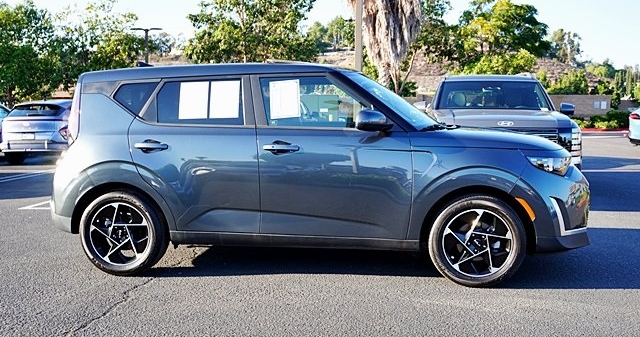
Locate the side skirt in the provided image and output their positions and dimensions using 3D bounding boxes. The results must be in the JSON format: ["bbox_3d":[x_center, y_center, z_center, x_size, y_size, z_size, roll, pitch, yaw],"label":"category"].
[{"bbox_3d":[-0.193,0.525,4.632,1.820,0.105,0.100,1,5,8],"label":"side skirt"}]

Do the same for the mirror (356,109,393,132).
[{"bbox_3d":[0.367,-0.330,4.385,0.210,0.160,0.230,1,5,8],"label":"mirror"}]

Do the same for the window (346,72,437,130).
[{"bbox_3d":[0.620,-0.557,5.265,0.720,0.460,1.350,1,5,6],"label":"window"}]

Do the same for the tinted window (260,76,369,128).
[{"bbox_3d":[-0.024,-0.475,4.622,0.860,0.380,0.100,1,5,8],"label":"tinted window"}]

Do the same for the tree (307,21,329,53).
[{"bbox_3d":[-0.246,-21.489,105.000,3.540,5.090,3.370,0,5,0],"label":"tree"}]

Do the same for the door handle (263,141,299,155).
[{"bbox_3d":[-0.275,-0.143,4.572,0.265,0.085,0.060,1,5,6],"label":"door handle"}]

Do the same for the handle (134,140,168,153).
[{"bbox_3d":[-1.227,-0.161,4.675,0.255,0.085,0.060,1,5,8],"label":"handle"}]

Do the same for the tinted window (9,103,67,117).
[{"bbox_3d":[-6.764,-1.386,15.300,1.300,0.330,0.350,0,5,-3],"label":"tinted window"}]

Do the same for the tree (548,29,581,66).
[{"bbox_3d":[40.107,-19.849,105.000,4.720,5.730,4.490,0,5,0],"label":"tree"}]

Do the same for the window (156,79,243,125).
[{"bbox_3d":[-0.890,-0.495,4.734,0.640,0.345,0.070,1,-5,6],"label":"window"}]

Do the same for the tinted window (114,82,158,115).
[{"bbox_3d":[-1.378,-0.527,4.818,0.330,0.250,0.070,1,-5,6],"label":"tinted window"}]

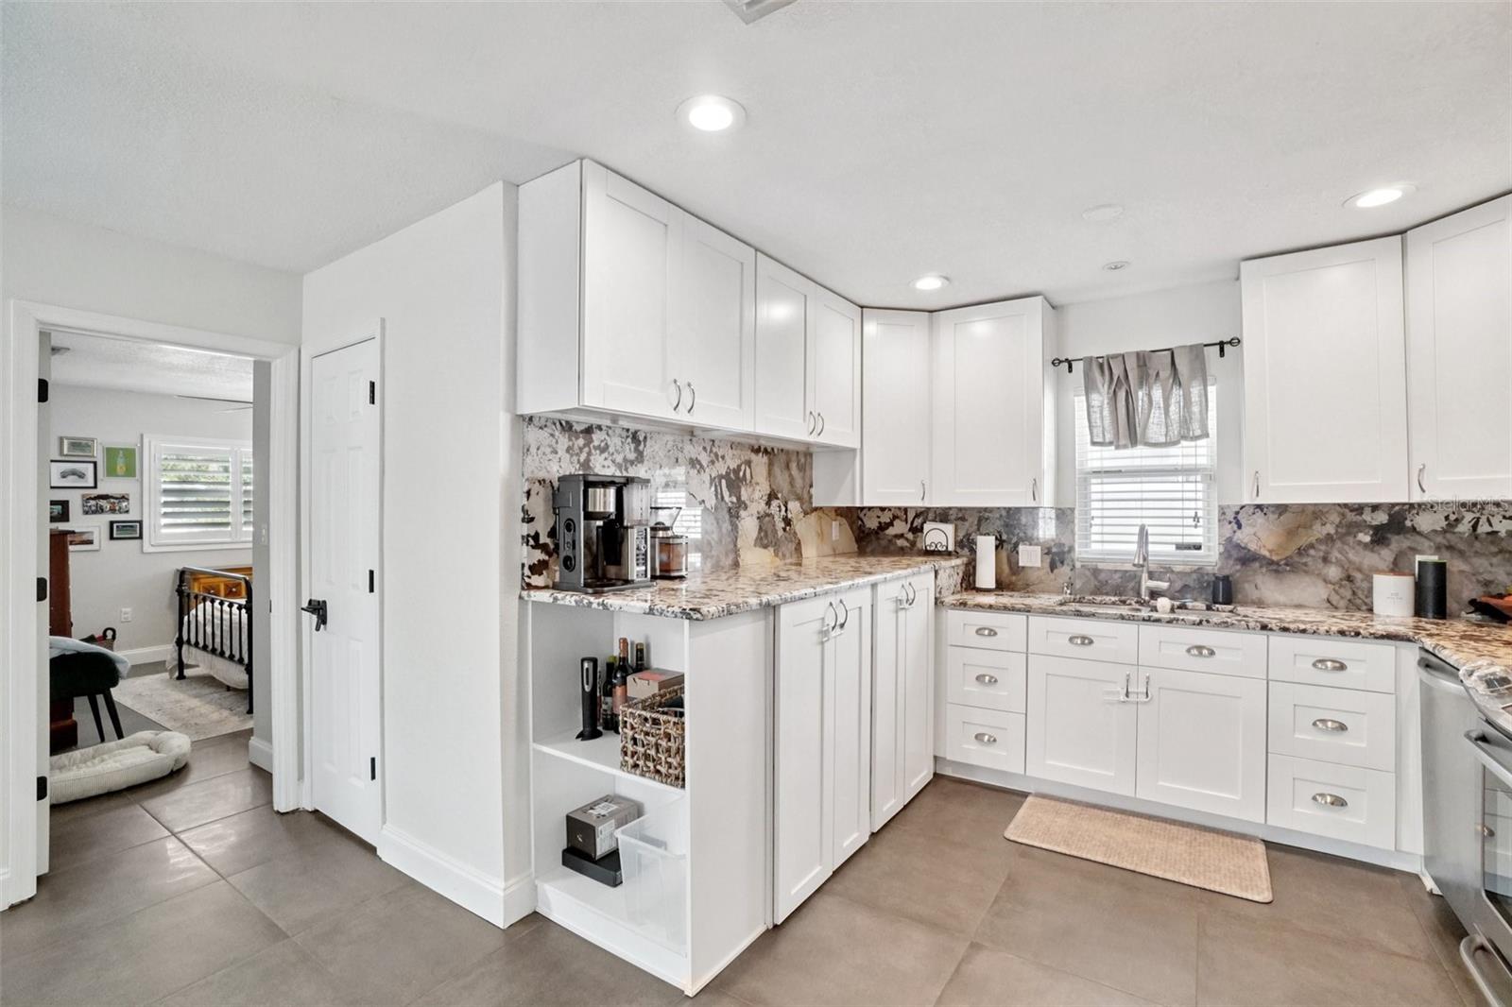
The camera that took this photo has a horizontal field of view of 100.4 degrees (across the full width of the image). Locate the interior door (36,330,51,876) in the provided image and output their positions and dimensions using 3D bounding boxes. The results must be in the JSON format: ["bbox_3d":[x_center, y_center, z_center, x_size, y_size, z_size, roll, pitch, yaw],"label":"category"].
[{"bbox_3d":[-2.942,0.360,2.543,0.740,2.020,0.035,0,0,35],"label":"interior door"}]

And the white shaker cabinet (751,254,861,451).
[{"bbox_3d":[0.154,-0.676,3.134,0.325,0.760,0.930,-1,-1,37],"label":"white shaker cabinet"}]

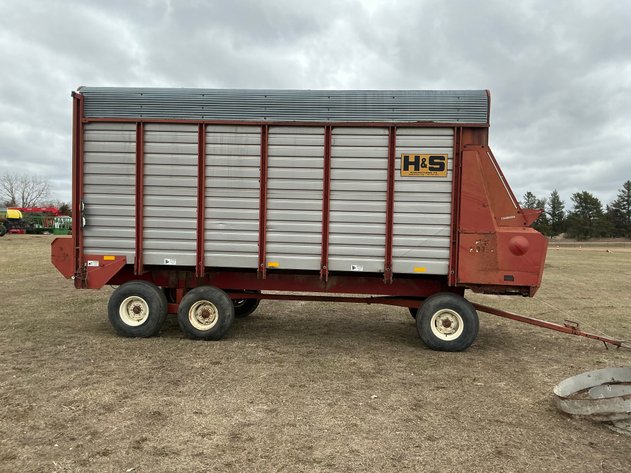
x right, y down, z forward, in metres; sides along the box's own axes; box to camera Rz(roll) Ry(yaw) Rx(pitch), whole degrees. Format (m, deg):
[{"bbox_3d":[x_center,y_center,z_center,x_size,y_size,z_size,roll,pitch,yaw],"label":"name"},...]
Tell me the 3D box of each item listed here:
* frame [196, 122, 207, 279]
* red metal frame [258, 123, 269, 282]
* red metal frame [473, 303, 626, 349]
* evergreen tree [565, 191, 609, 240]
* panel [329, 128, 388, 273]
[{"bbox_3d":[-1.517,-0.472,6.785,0.088,2.025,0.085,2,1,4],"label":"frame"},{"bbox_3d":[-0.732,-0.488,7.213,0.095,2.160,0.090,2,1,3],"label":"red metal frame"},{"bbox_3d":[3.114,1.211,7.190,2.236,0.150,0.120,14,4,13],"label":"red metal frame"},{"bbox_3d":[58.417,-4.527,110.000,8.990,10.780,8.990,2,1,0],"label":"evergreen tree"},{"bbox_3d":[0.624,-0.500,7.184,0.820,2.000,0.050,2,1,3],"label":"panel"}]

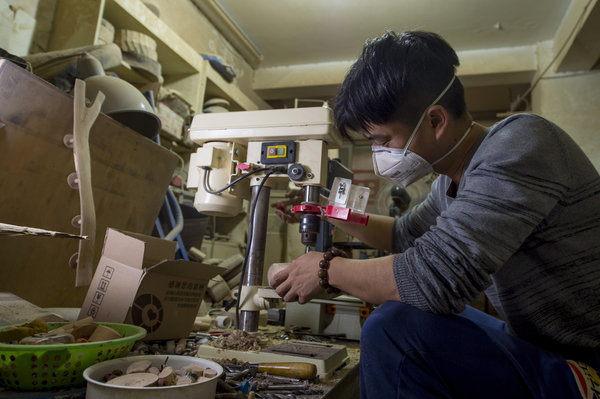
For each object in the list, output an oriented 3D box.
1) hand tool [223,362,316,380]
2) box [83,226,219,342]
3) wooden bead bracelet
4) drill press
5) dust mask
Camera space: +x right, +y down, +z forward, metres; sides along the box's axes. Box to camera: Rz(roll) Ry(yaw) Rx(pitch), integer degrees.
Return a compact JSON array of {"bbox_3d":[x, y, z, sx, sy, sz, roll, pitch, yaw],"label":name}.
[{"bbox_3d":[-0.057,0.306,0.660,0.180,0.030,0.030,3,-13,6],"label":"hand tool"},{"bbox_3d":[-0.363,0.230,0.935,0.180,0.220,0.225,12,-10,29],"label":"box"},{"bbox_3d":[0.069,0.136,0.690,0.020,0.075,0.080,1,-11,40],"label":"wooden bead bracelet"},{"bbox_3d":[-0.081,0.079,0.880,0.367,0.537,0.228,1,-13,15],"label":"drill press"},{"bbox_3d":[0.240,-0.128,0.735,0.200,0.140,0.145,-29,-15,0],"label":"dust mask"}]

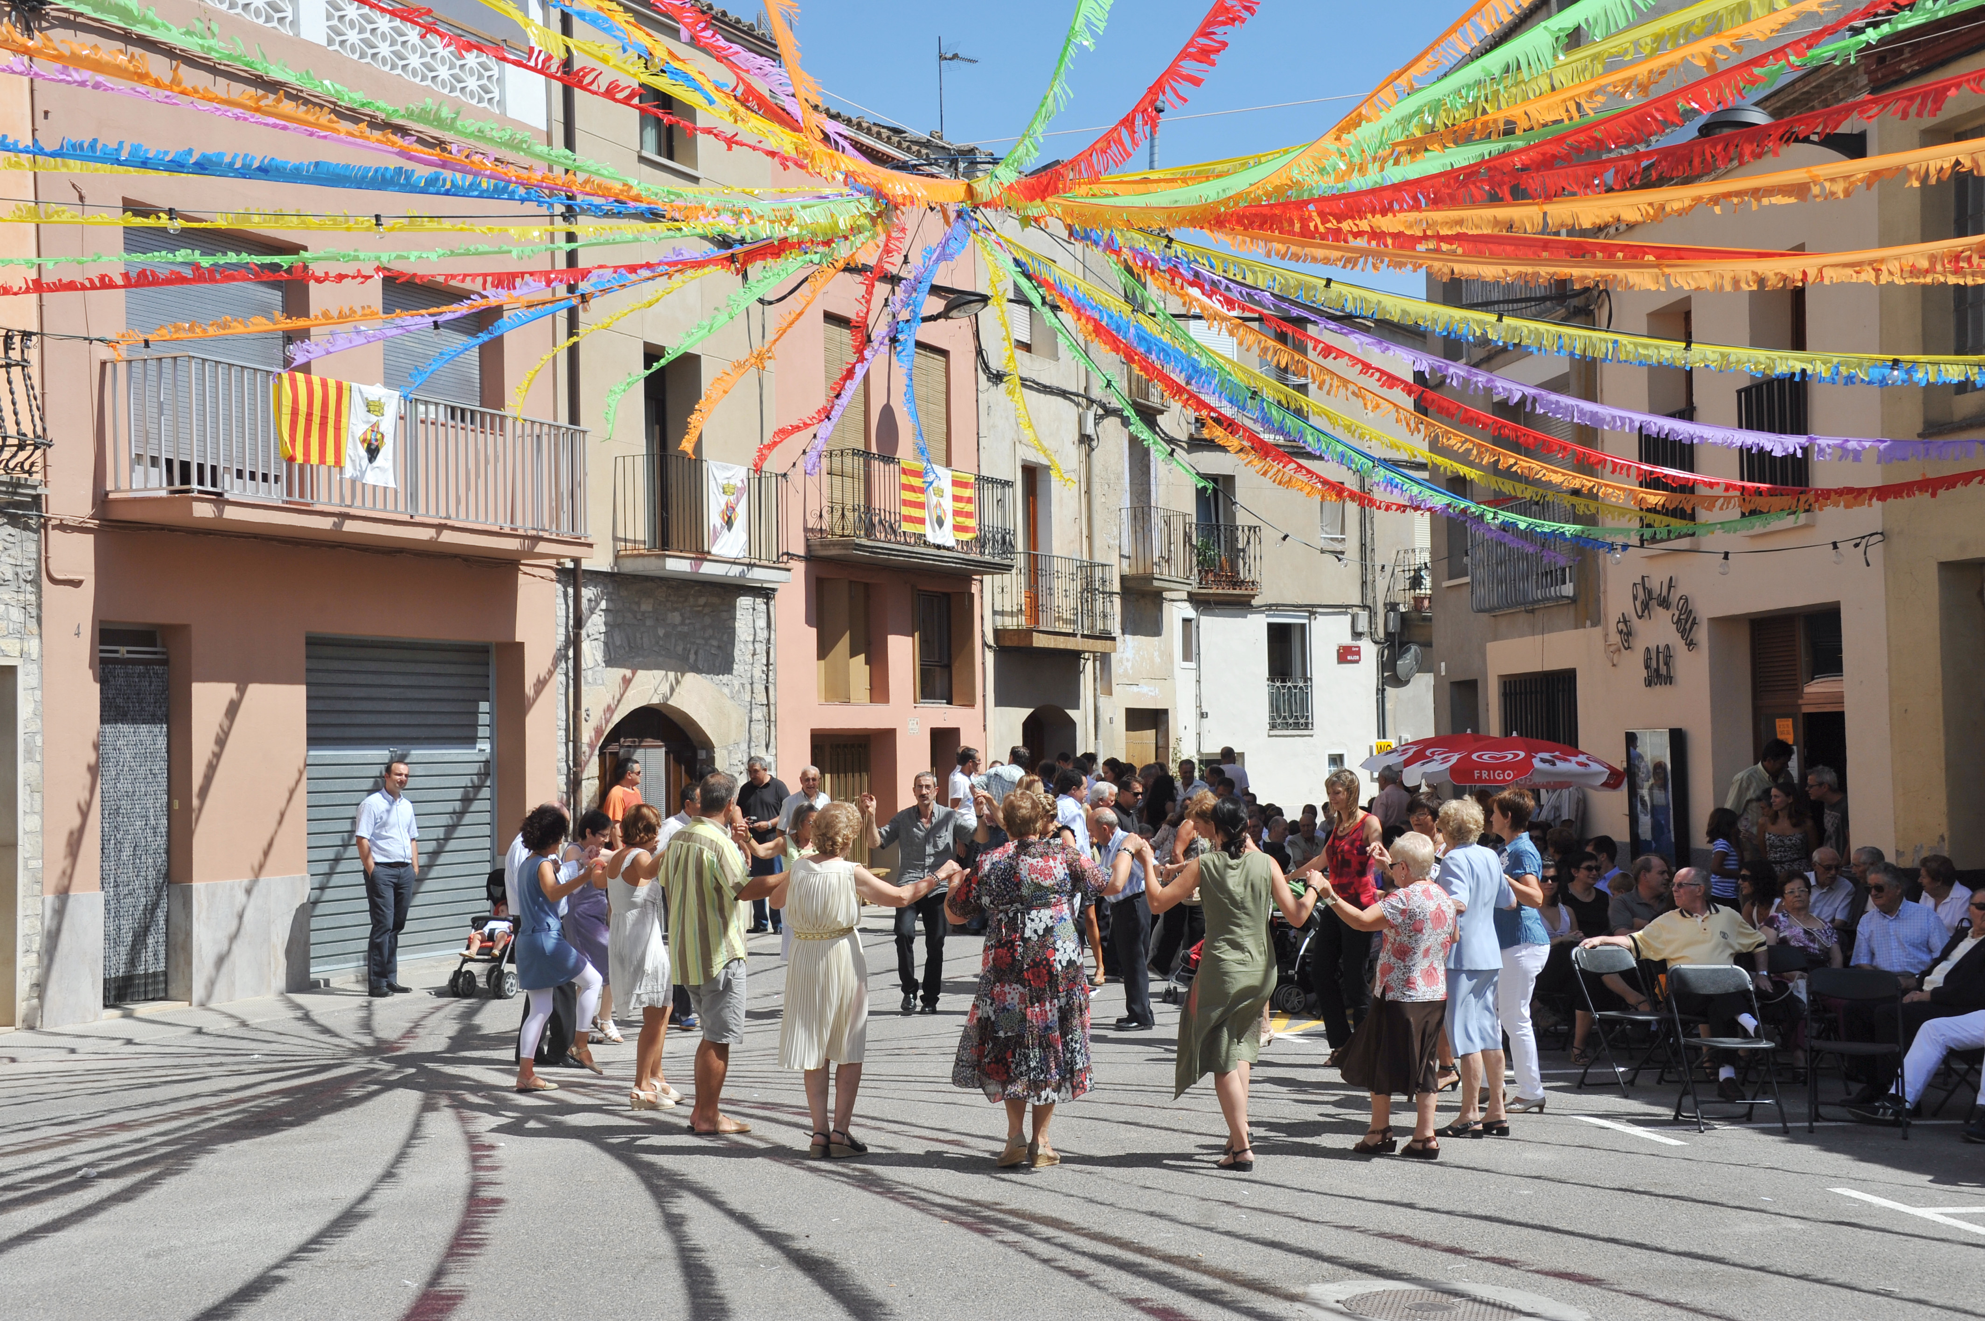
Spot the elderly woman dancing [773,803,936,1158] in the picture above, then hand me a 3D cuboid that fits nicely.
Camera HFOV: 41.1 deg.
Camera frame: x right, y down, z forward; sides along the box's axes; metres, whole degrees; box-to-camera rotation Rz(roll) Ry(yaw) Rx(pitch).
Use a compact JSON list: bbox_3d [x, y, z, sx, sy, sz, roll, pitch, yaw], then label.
[{"bbox_3d":[-0.645,1.463,12.150,0.750,1.610,0.480,-2,-3,20],"label":"elderly woman dancing"}]

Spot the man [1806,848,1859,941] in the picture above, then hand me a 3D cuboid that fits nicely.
[{"bbox_3d":[4.912,1.703,15.500,0.550,1.250,0.750,-1,-2,3],"label":"man"}]

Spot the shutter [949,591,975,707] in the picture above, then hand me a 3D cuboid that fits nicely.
[{"bbox_3d":[-0.356,-0.141,32.000,0.340,1.370,0.060,-2,-2,23],"label":"shutter"}]

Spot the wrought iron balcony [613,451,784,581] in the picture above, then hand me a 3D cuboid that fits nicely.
[{"bbox_3d":[-2.802,-1.404,25.900,0.600,1.050,2.320,-2,-2,23],"label":"wrought iron balcony"}]

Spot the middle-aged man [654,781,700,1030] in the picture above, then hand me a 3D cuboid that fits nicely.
[{"bbox_3d":[-2.044,1.636,17.929,0.480,1.700,0.550,-2,-2,22],"label":"middle-aged man"}]

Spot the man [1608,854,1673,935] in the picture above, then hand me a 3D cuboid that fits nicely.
[{"bbox_3d":[3.664,1.709,14.921,0.550,1.250,0.750,0,-2,-23],"label":"man"}]

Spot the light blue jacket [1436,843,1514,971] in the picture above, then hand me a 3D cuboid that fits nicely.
[{"bbox_3d":[2.329,1.188,12.750,0.420,0.620,0.270,0,-2,-30],"label":"light blue jacket"}]

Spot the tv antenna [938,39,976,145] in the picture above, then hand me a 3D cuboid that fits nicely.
[{"bbox_3d":[-0.475,-7.765,36.000,0.750,1.460,0.400,1,-2,-38],"label":"tv antenna"}]

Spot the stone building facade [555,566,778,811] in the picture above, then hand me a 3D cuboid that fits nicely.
[{"bbox_3d":[-3.340,0.941,26.290,0.450,3.500,4.250,-2,-2,24],"label":"stone building facade"}]

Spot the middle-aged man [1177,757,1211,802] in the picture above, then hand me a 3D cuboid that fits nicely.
[{"bbox_3d":[1.855,1.804,24.629,0.500,1.720,0.340,-1,-2,7],"label":"middle-aged man"}]

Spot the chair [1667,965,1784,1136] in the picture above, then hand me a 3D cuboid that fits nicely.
[{"bbox_3d":[3.534,1.873,12.763,0.440,0.770,0.480,-1,-2,-5],"label":"chair"}]

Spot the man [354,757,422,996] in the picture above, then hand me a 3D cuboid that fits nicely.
[{"bbox_3d":[-4.499,1.622,19.700,0.480,1.760,0.320,1,-3,-40],"label":"man"}]

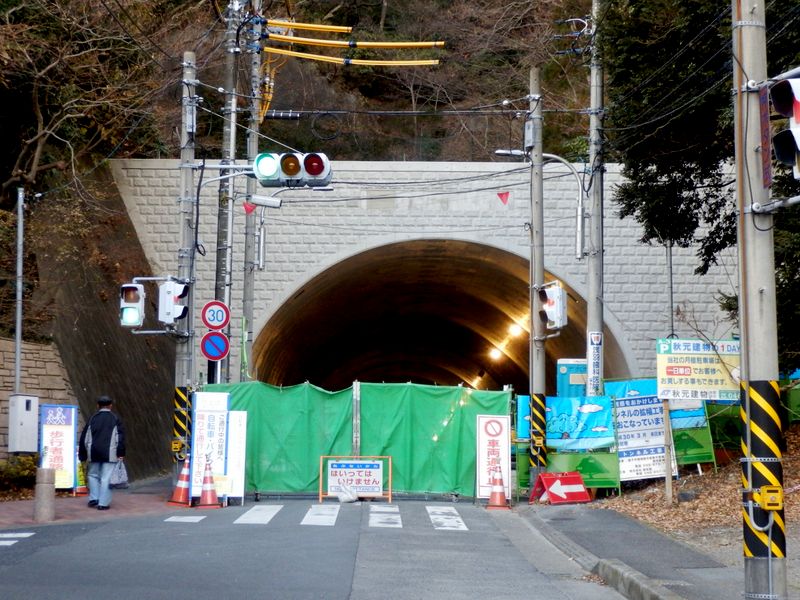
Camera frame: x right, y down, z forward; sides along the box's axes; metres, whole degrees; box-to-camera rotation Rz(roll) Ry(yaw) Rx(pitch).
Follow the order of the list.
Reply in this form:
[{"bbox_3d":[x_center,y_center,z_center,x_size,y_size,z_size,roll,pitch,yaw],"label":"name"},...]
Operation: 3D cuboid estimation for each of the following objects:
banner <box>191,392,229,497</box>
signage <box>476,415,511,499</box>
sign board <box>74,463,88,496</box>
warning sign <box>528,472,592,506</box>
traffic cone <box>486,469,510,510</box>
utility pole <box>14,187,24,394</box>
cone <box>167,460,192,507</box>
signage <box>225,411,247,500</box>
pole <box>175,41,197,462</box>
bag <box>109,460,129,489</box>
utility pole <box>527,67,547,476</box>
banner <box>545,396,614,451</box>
[{"bbox_3d":[-2.921,2.221,27.000,0.570,1.600,0.120,0,-3,-3],"label":"banner"},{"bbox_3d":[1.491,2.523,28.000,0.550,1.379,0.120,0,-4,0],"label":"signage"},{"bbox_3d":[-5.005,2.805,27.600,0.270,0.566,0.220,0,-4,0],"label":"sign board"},{"bbox_3d":[2.540,2.991,27.800,0.780,0.490,0.540,2,-4,-34],"label":"warning sign"},{"bbox_3d":[1.492,2.821,26.600,0.380,0.719,0.380,0,-4,0],"label":"traffic cone"},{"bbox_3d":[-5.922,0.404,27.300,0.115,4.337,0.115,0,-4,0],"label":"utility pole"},{"bbox_3d":[-3.269,2.716,26.100,0.380,0.706,0.380,0,-4,0],"label":"cone"},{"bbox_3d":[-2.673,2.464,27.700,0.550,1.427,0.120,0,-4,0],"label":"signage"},{"bbox_3d":[-3.429,-0.468,28.211,0.270,7.120,0.270,0,-3,0],"label":"pole"},{"bbox_3d":[-4.176,2.593,26.100,0.290,0.420,0.180,0,-3,0],"label":"bag"},{"bbox_3d":[2.474,-0.423,31.600,0.280,7.556,0.280,0,-4,0],"label":"utility pole"},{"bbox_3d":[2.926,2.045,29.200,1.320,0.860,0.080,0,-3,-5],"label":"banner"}]

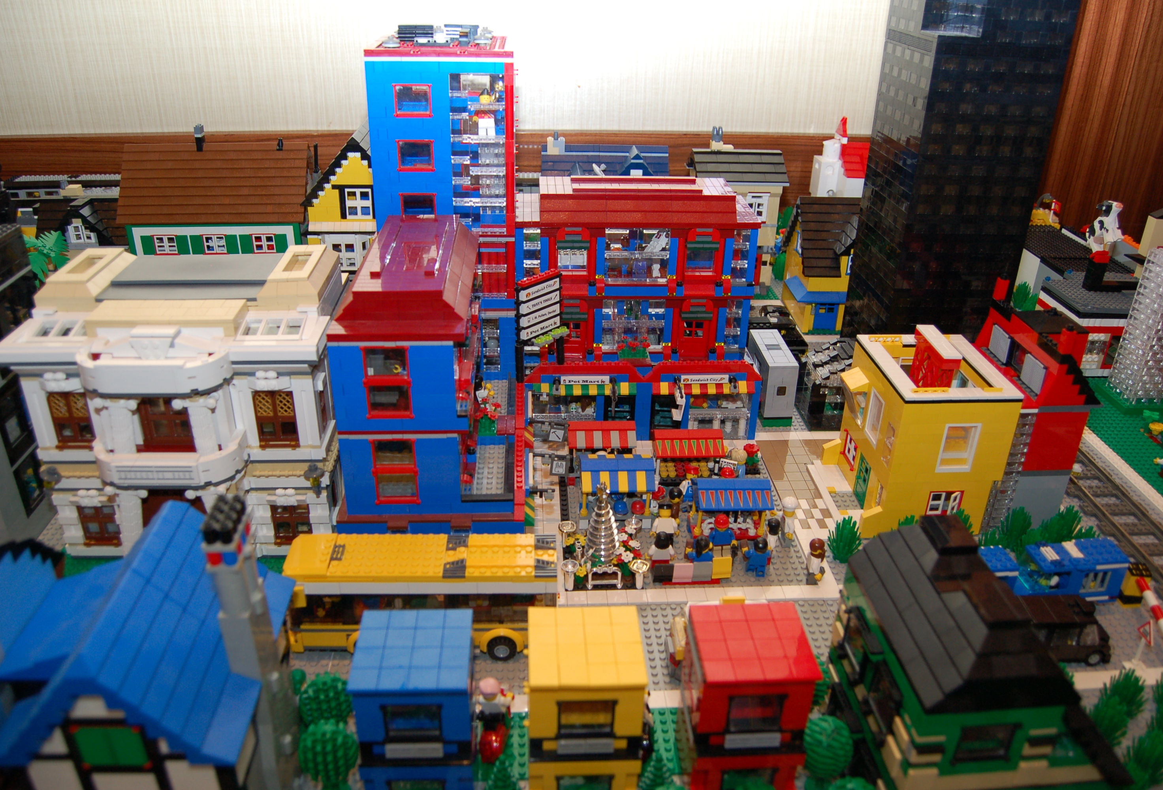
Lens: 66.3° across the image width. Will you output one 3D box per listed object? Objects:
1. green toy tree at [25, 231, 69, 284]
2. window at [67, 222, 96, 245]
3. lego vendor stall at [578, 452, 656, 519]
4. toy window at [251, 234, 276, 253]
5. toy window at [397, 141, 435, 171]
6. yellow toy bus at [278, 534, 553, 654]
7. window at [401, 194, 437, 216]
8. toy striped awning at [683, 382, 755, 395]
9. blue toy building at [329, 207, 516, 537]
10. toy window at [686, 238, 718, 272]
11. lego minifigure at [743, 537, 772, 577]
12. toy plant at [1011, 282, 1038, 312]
[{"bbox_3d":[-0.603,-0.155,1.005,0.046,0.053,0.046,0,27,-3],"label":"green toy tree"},{"bbox_3d":[-0.704,-0.227,1.255,0.034,0.029,0.008,0,27,-4],"label":"window"},{"bbox_3d":[0.031,0.085,0.803,0.064,0.061,0.048,0,27,-3],"label":"lego vendor stall"},{"bbox_3d":[-0.395,-0.188,1.108,0.033,0.029,0.009,-1,27,-3],"label":"toy window"},{"bbox_3d":[-0.150,-0.218,0.810,0.034,0.029,0.008,0,27,-4],"label":"toy window"},{"bbox_3d":[-0.116,0.148,0.658,0.194,0.079,0.050,0,27,-3],"label":"yellow toy bus"},{"bbox_3d":[-0.151,-0.174,0.829,0.033,0.029,0.008,0,27,-3],"label":"window"},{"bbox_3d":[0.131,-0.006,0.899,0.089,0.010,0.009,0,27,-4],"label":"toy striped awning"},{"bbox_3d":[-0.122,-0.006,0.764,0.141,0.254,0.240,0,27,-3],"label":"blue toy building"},{"bbox_3d":[0.119,-0.137,0.883,0.033,0.034,0.011,0,27,-3],"label":"toy window"},{"bbox_3d":[0.146,0.133,0.740,0.023,0.040,0.018,-4,27,-11],"label":"lego minifigure"},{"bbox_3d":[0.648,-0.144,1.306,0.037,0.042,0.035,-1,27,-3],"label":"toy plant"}]

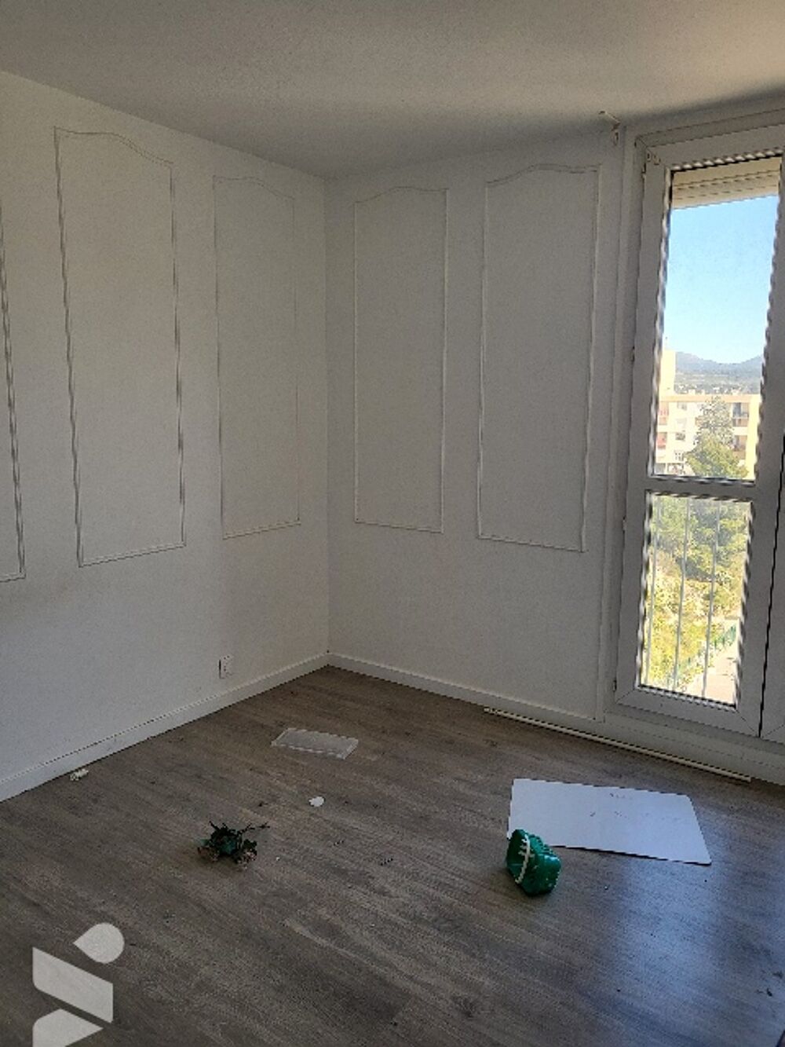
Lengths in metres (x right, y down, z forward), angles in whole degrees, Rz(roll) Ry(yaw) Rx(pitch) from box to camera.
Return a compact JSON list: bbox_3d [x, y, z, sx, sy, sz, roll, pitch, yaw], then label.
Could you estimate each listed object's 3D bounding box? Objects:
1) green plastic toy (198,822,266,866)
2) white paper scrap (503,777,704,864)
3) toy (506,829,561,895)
[{"bbox_3d":[-0.506,1.011,2.476,0.205,0.080,0.125,-1,9,-6],"label":"green plastic toy"},{"bbox_3d":[0.731,1.014,2.719,0.635,0.008,0.437,2,9,12],"label":"white paper scrap"},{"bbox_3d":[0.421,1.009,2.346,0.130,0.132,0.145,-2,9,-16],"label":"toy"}]

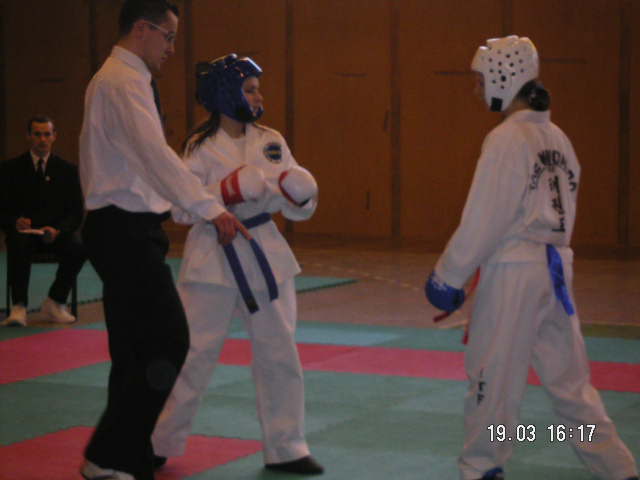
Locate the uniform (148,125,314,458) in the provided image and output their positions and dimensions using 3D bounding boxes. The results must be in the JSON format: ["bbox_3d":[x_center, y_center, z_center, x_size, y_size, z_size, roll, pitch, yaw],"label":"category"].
[{"bbox_3d":[-0.320,0.203,7.490,0.530,1.290,0.560,-3,5,-33],"label":"uniform"}]

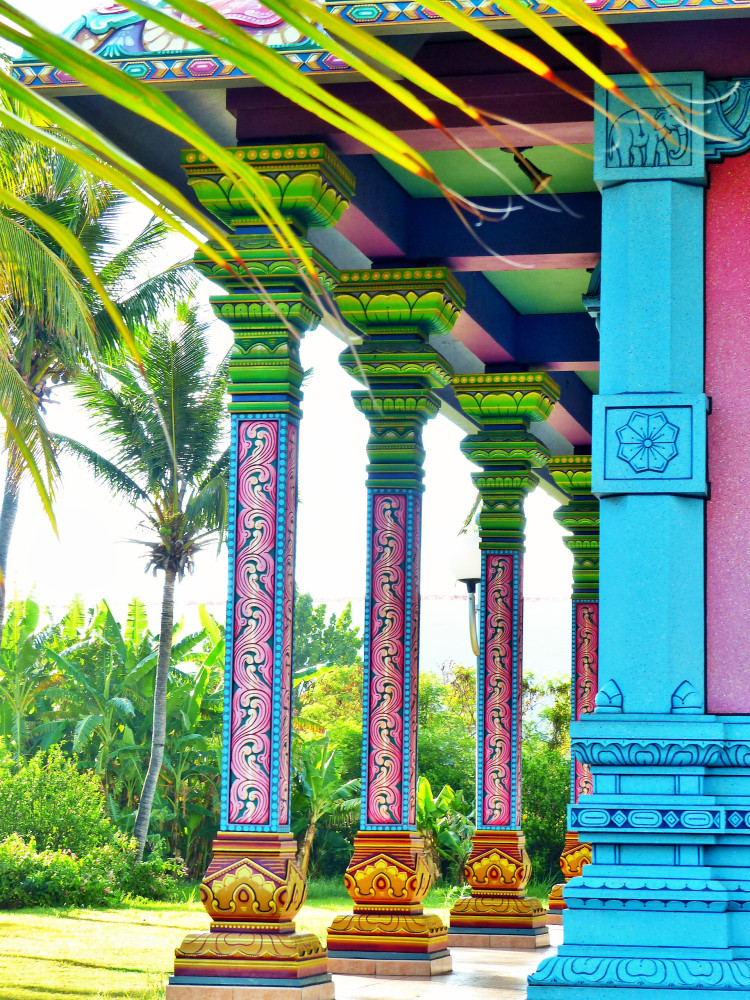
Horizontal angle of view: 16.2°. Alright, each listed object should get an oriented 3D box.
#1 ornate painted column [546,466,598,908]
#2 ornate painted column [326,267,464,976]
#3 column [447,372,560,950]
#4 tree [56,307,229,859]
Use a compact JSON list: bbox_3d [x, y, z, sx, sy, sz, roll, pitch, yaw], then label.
[{"bbox_3d":[1.994,1.759,24.293,0.737,4.281,0.737,-1,-7,12],"label":"ornate painted column"},{"bbox_3d":[0.113,0.753,16.266,0.737,4.281,0.737,-1,-7,12],"label":"ornate painted column"},{"bbox_3d":[0.963,1.214,19.949,0.737,4.281,0.737,-1,-7,12],"label":"column"},{"bbox_3d":[-3.477,1.725,47.000,4.500,10.300,4.500,-1,-7,12],"label":"tree"}]

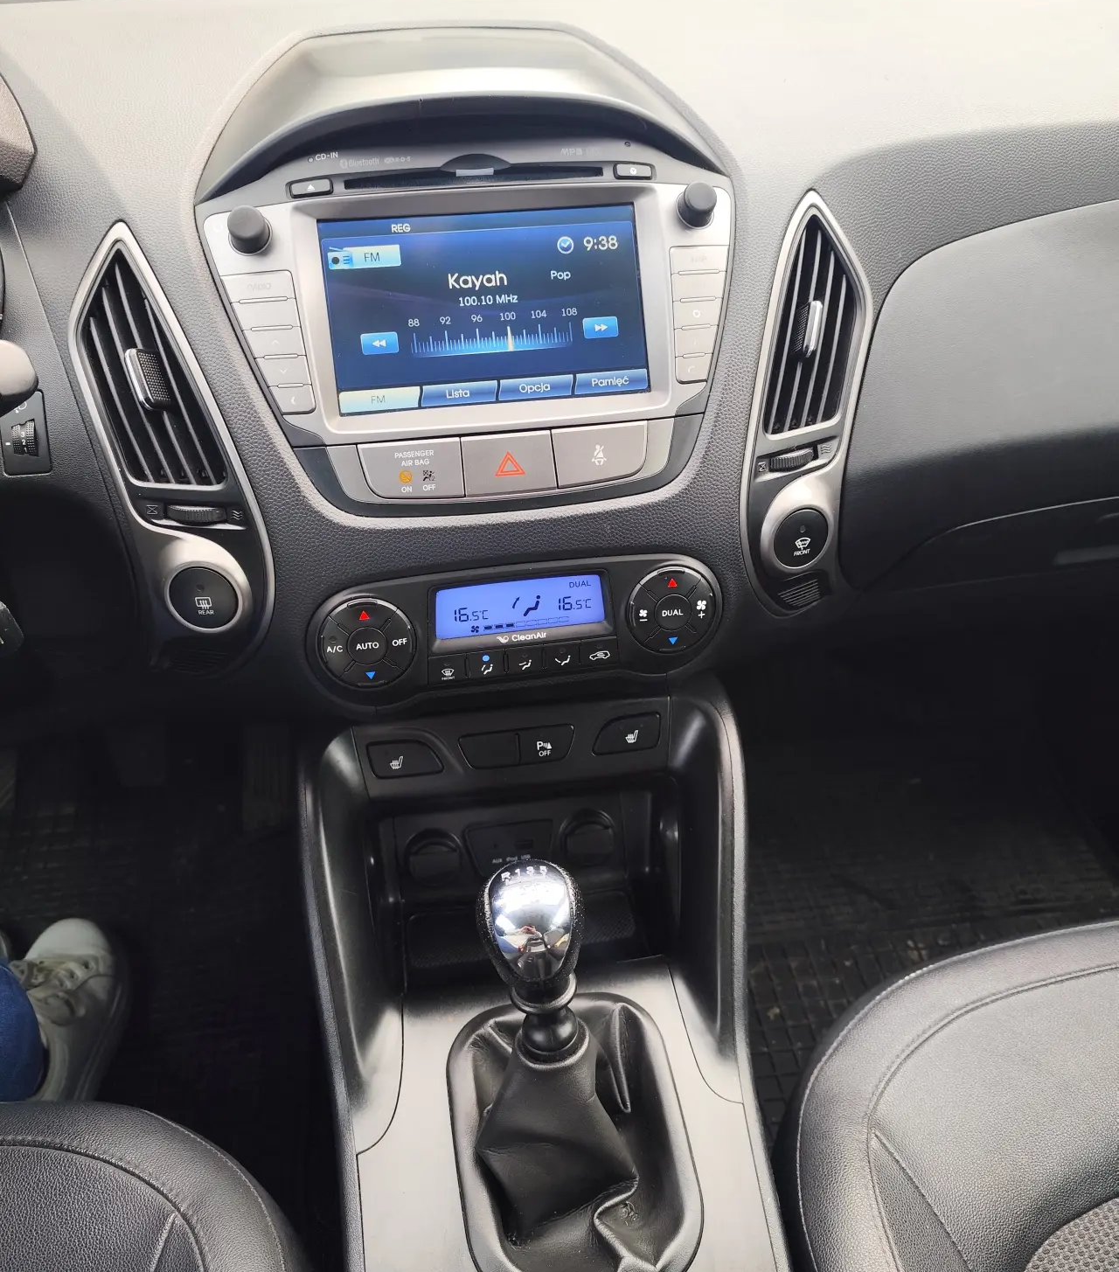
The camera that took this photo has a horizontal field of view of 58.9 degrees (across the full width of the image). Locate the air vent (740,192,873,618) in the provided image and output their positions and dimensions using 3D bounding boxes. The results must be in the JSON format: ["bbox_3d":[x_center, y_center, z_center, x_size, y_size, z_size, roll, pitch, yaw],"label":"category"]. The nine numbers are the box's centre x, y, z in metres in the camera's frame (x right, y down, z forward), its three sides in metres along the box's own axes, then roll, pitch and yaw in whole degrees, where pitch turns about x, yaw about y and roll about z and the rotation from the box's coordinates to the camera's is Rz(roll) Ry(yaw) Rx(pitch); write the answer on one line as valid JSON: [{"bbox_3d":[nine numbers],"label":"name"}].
[{"bbox_3d":[0.123,-0.115,0.512,0.070,0.220,0.032,1,12,-21],"label":"air vent"}]

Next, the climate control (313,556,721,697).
[{"bbox_3d":[-0.019,-0.005,0.484,0.203,0.065,0.030,-6,20,-7],"label":"climate control"}]

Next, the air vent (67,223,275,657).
[{"bbox_3d":[-0.182,-0.083,0.475,0.070,0.220,0.032,-13,13,7],"label":"air vent"}]

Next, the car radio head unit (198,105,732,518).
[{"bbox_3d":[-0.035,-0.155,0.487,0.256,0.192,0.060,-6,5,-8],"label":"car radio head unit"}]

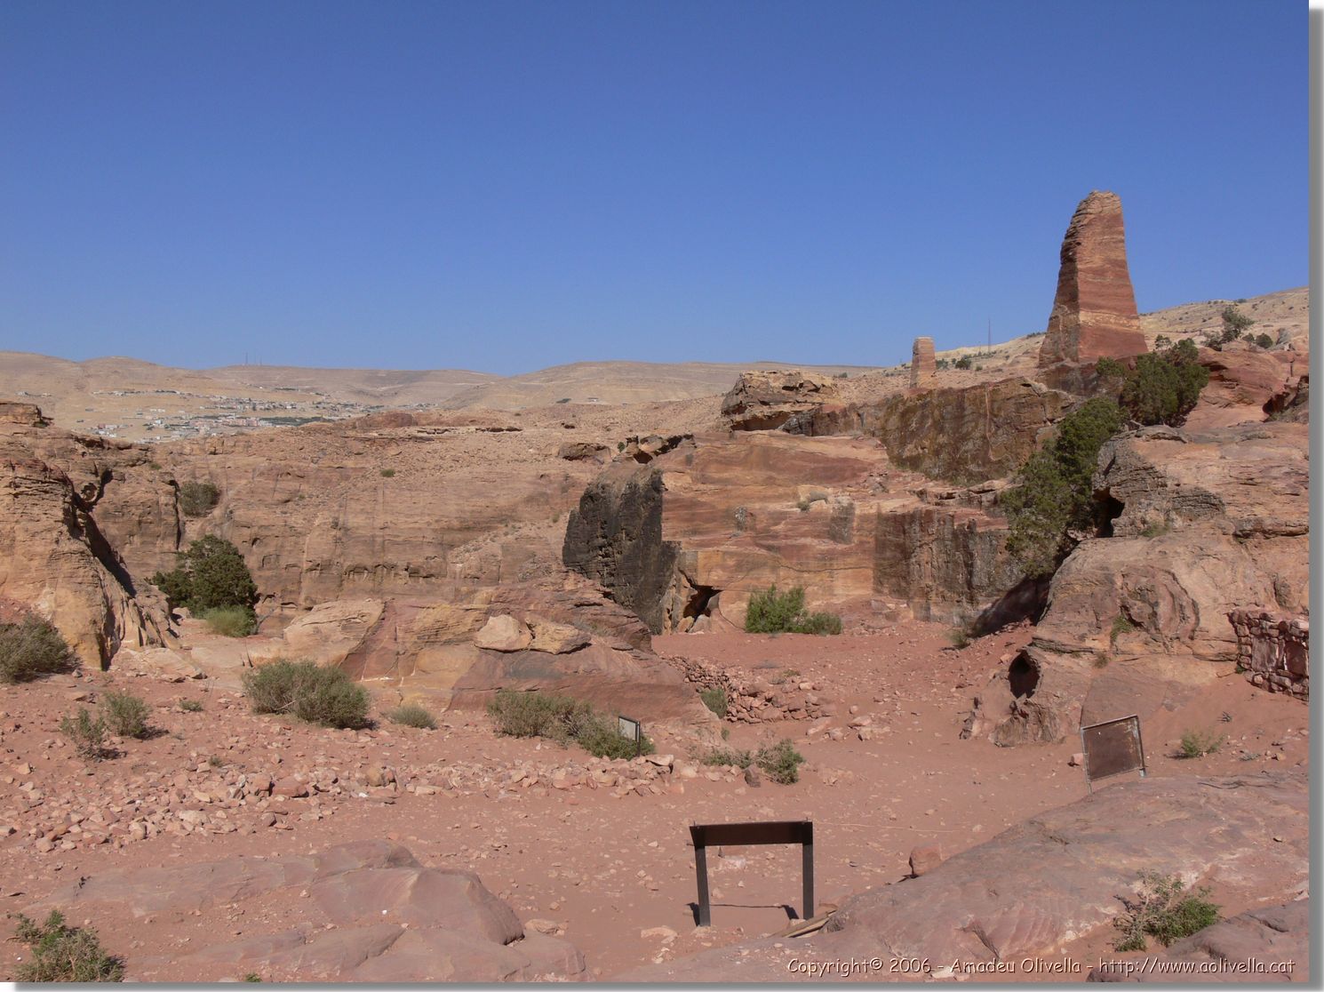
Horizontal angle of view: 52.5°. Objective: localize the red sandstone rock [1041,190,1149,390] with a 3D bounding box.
[{"bbox_3d":[15.422,-7.406,48.000,2.800,6.950,2.700,0,1,-10],"label":"red sandstone rock"}]

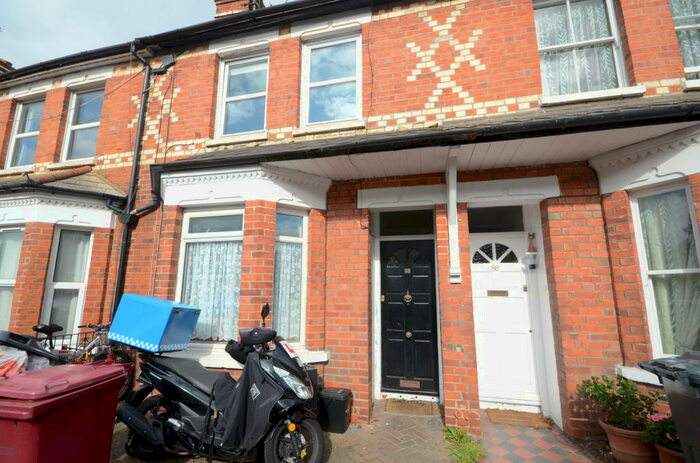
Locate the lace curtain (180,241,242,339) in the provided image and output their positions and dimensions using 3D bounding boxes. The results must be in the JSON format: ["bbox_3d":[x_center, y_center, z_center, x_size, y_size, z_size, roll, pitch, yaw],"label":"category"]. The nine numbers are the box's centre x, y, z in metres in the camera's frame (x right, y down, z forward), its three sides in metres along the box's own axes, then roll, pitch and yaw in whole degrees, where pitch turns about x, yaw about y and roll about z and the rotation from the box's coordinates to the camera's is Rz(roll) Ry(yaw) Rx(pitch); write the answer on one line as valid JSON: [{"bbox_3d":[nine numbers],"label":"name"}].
[{"bbox_3d":[-1.607,0.657,3.626,0.860,1.150,0.070,-2,-9,15],"label":"lace curtain"}]

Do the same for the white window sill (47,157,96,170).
[{"bbox_3d":[-4.620,-1.114,5.245,1.040,0.120,0.160,-2,-10,15],"label":"white window sill"}]

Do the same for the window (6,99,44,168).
[{"bbox_3d":[-6.005,-1.844,5.874,0.920,1.310,0.090,-2,-9,15],"label":"window"}]

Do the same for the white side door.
[{"bbox_3d":[1.851,1.042,3.825,0.730,1.990,0.060,-2,-10,15],"label":"white side door"}]

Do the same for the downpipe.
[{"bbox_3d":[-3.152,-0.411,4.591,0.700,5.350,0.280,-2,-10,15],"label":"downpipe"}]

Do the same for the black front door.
[{"bbox_3d":[0.772,1.100,4.110,0.725,1.970,0.060,-2,-10,15],"label":"black front door"}]

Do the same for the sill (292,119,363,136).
[{"bbox_3d":[-0.264,-1.380,4.176,1.015,0.120,0.160,-2,-10,15],"label":"sill"}]

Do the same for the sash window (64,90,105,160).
[{"bbox_3d":[-4.652,-1.896,5.522,0.942,1.310,0.090,-2,-9,15],"label":"sash window"}]

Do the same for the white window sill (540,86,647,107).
[{"bbox_3d":[2.607,-1.469,3.399,0.955,0.110,0.170,-2,-9,15],"label":"white window sill"}]

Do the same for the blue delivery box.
[{"bbox_3d":[-1.780,0.844,2.860,0.547,0.376,0.375,8,-15,15],"label":"blue delivery box"}]

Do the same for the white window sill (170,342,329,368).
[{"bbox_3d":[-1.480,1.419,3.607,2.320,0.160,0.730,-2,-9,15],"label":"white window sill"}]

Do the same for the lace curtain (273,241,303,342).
[{"bbox_3d":[-0.767,0.731,3.768,0.400,1.200,0.050,6,-11,-31],"label":"lace curtain"}]

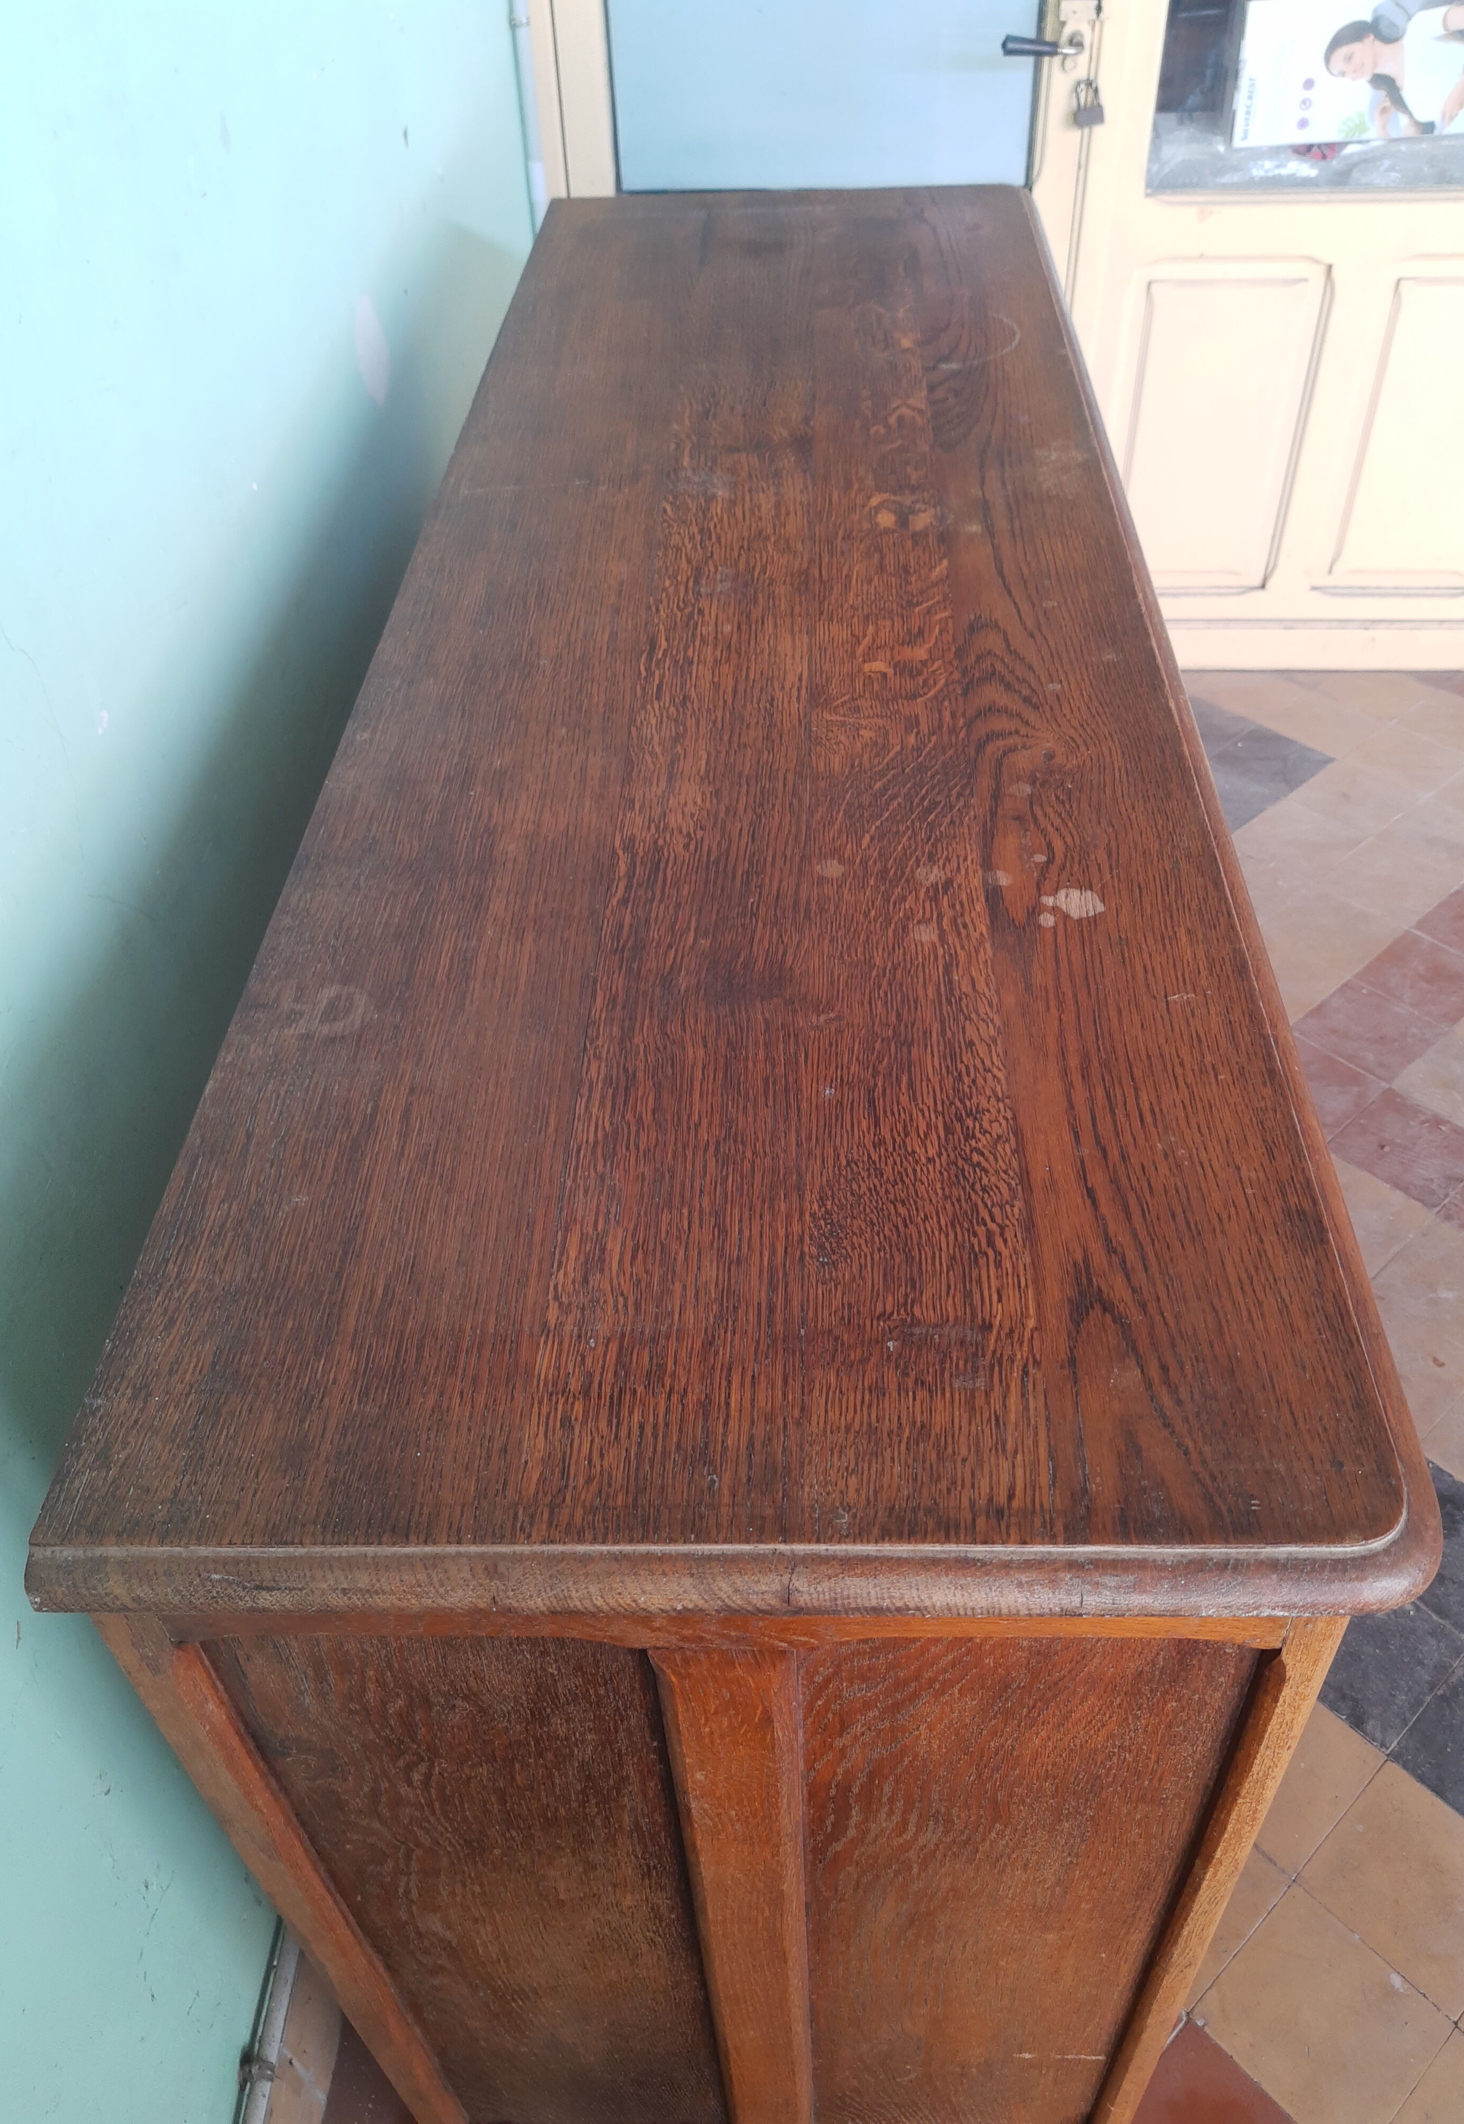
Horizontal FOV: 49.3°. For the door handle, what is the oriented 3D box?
[{"bbox_3d":[0.463,-1.518,2.379,0.120,0.031,0.056,1,44,5],"label":"door handle"}]

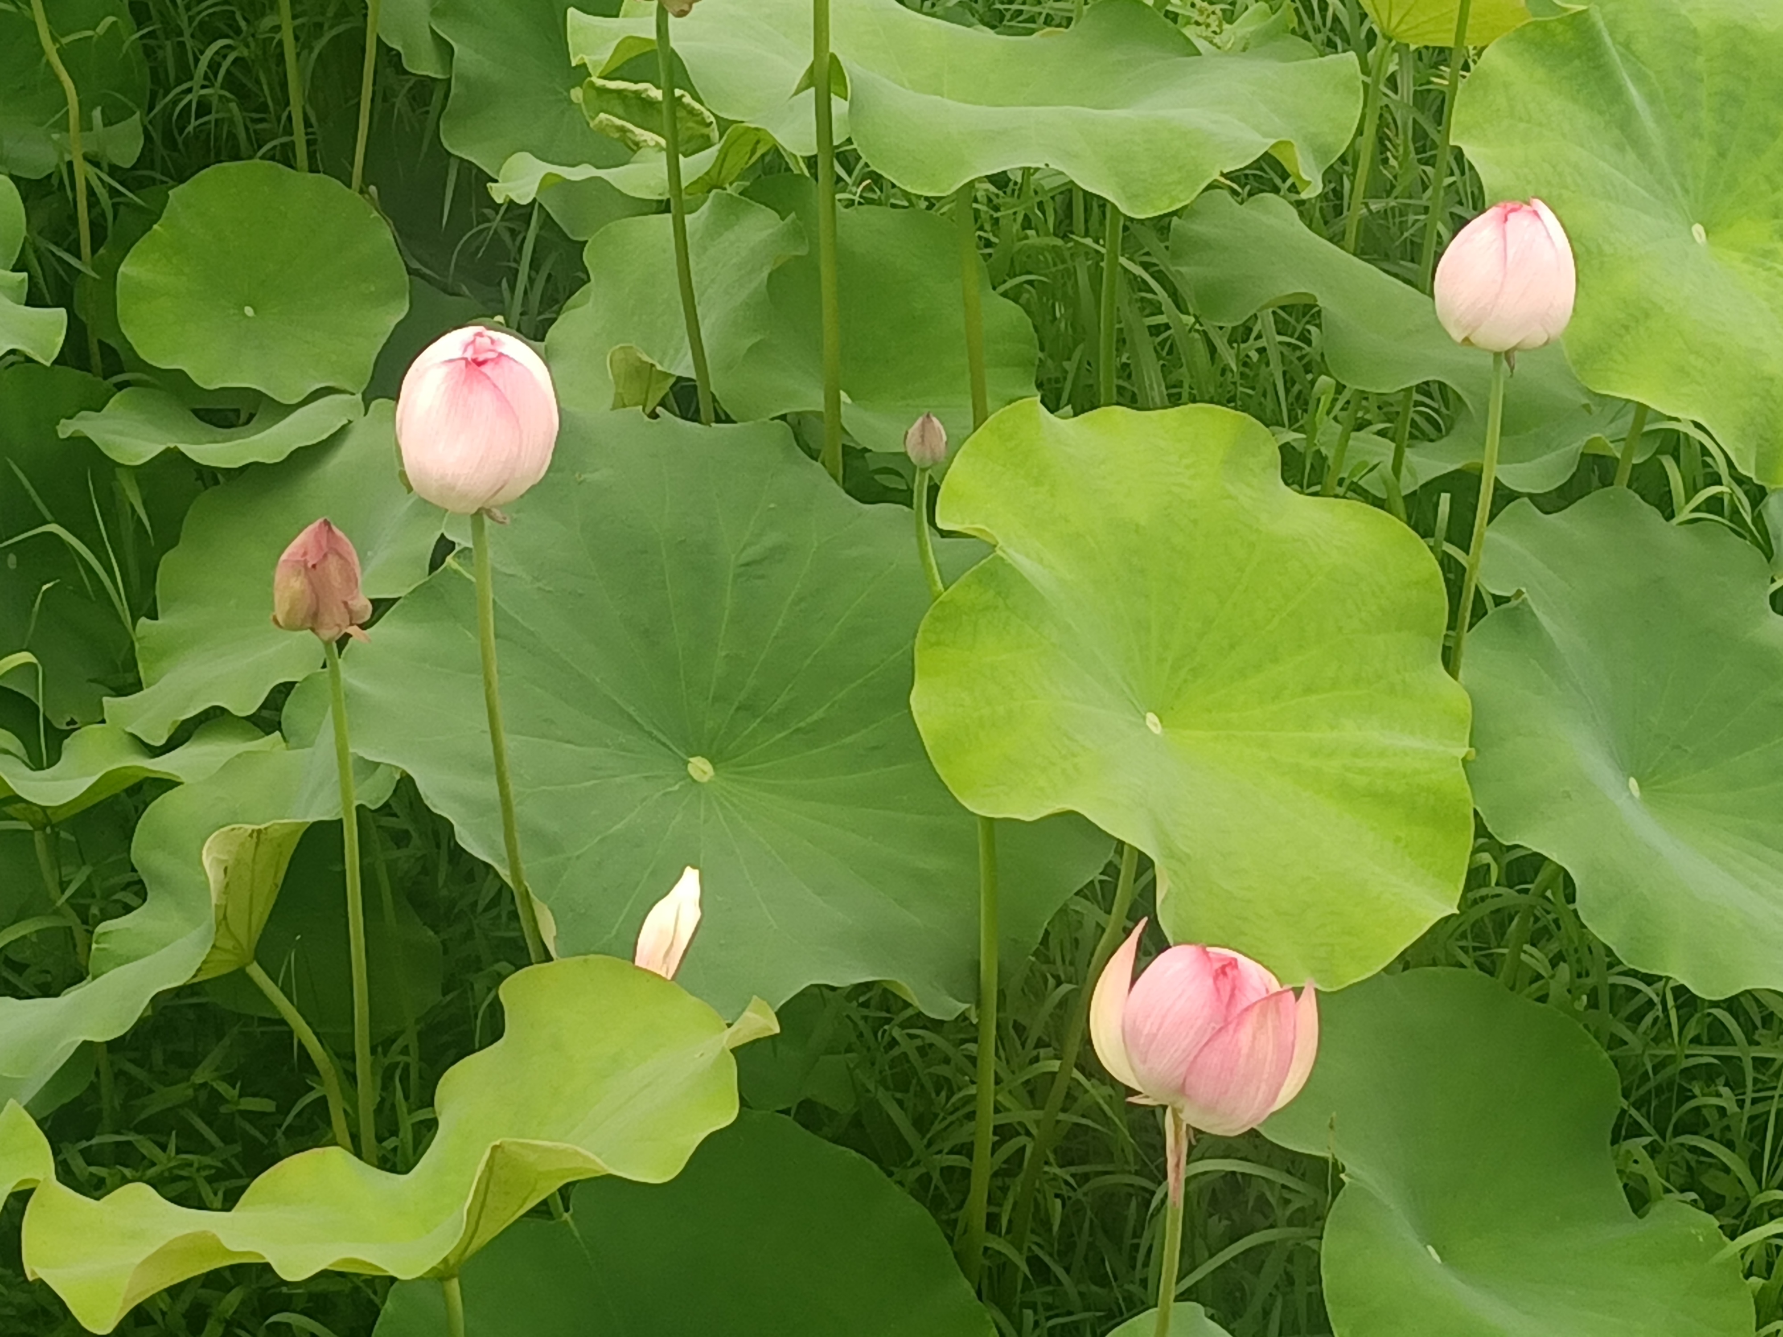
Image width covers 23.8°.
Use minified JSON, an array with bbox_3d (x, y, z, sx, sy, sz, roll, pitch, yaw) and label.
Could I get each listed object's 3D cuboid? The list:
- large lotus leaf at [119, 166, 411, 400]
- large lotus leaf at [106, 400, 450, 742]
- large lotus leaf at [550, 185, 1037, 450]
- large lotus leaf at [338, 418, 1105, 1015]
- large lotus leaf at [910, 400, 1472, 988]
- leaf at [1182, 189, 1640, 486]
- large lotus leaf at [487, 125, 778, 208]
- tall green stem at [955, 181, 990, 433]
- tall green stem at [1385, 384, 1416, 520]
[{"bbox_3d":[-0.515,-0.317,3.450,0.238,0.035,0.235,0,49,0],"label":"large lotus leaf"},{"bbox_3d":[-0.436,-0.066,2.980,0.250,0.075,0.270,-3,45,1],"label":"large lotus leaf"},{"bbox_3d":[-0.076,-0.271,3.270,0.375,0.075,0.260,0,37,0],"label":"large lotus leaf"},{"bbox_3d":[-0.111,0.029,2.800,0.510,0.075,0.480,0,47,0],"label":"large lotus leaf"},{"bbox_3d":[0.185,0.016,2.600,0.385,0.075,0.340,43,56,12],"label":"large lotus leaf"},{"bbox_3d":[0.403,-0.258,3.350,0.365,0.090,0.280,0,37,0],"label":"leaf"},{"bbox_3d":[-0.213,-0.417,3.500,0.235,0.050,0.120,0,31,0],"label":"large lotus leaf"},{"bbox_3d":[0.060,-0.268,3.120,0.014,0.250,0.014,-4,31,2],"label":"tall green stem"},{"bbox_3d":[0.407,-0.173,3.380,0.012,0.160,0.012,5,31,-2],"label":"tall green stem"}]

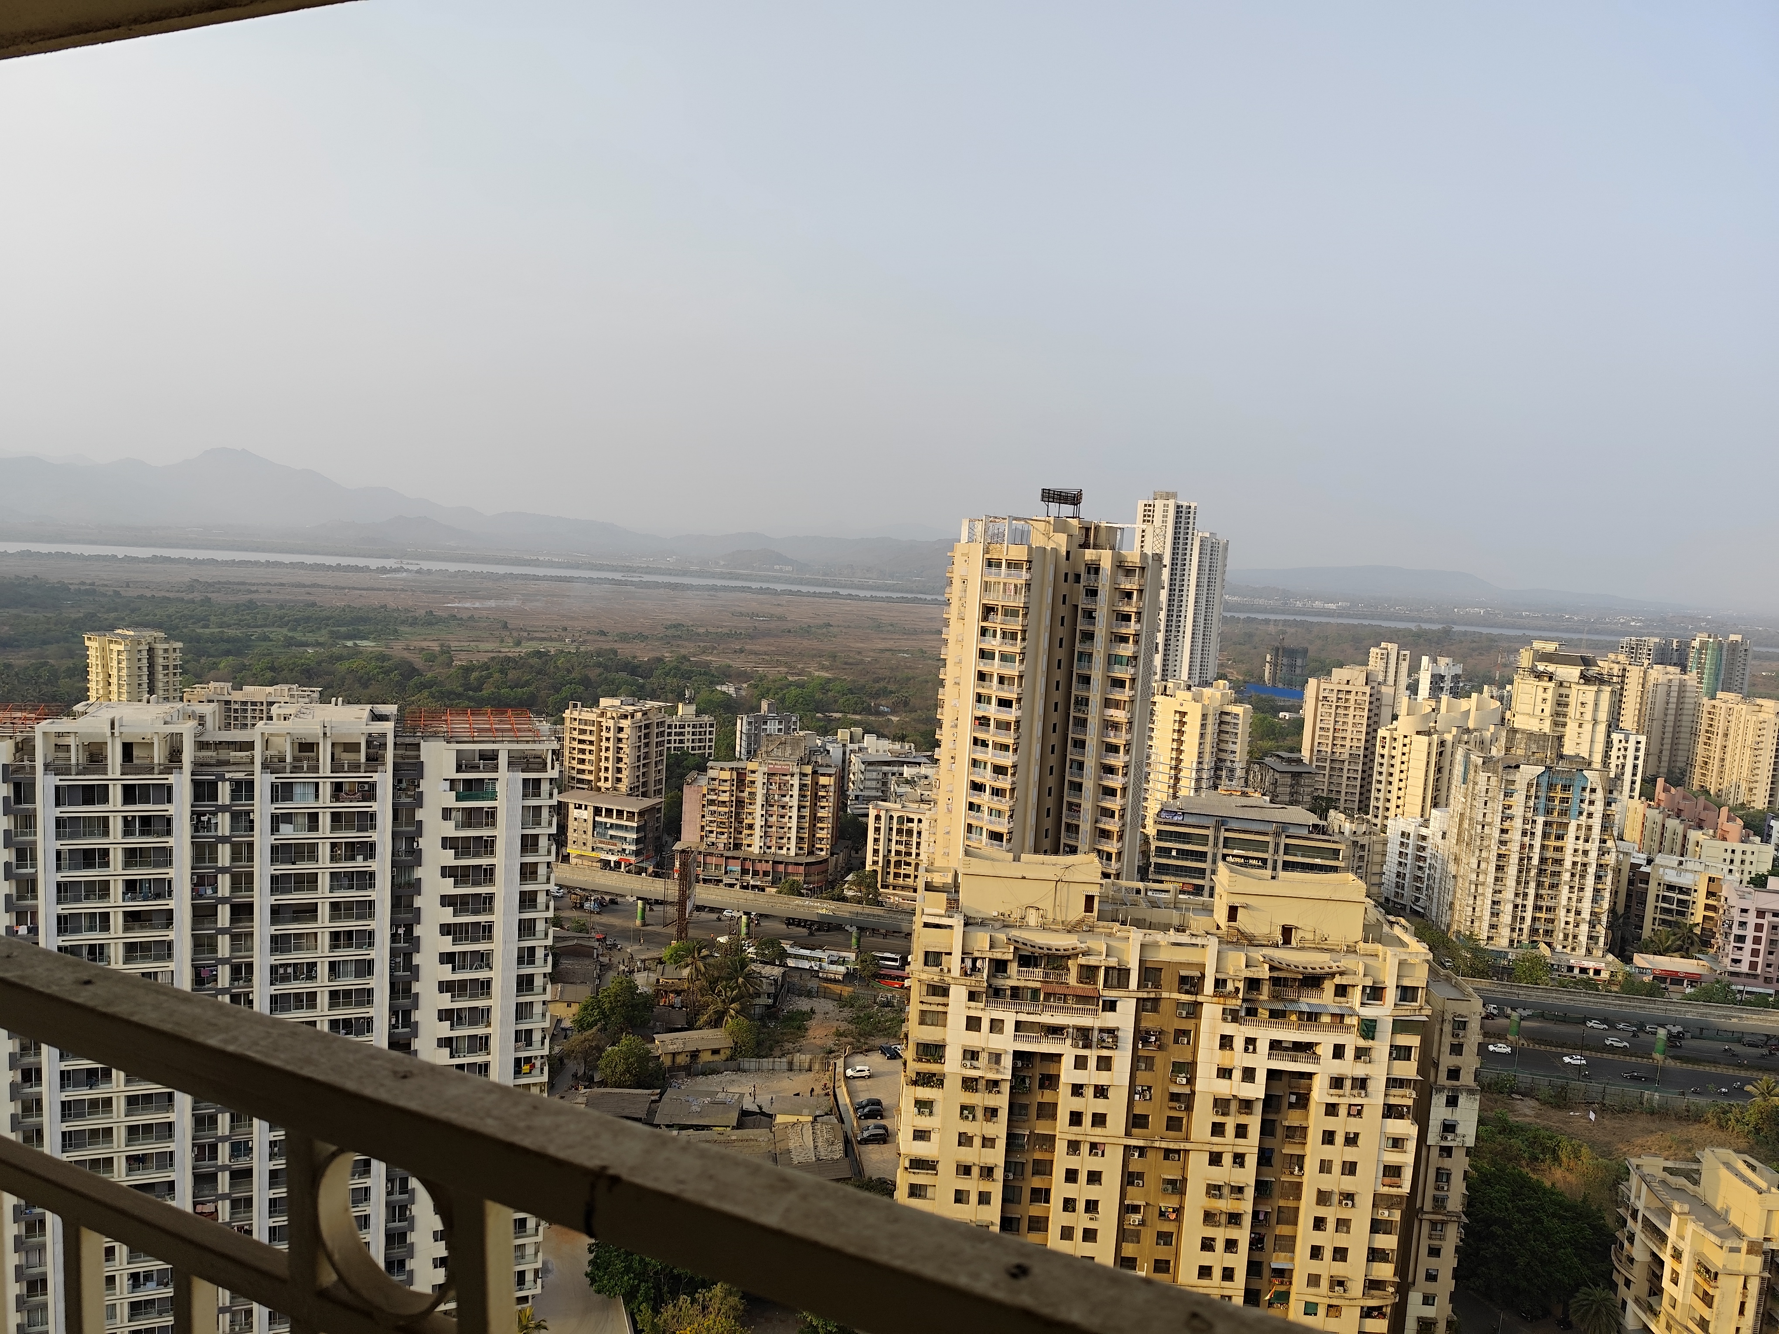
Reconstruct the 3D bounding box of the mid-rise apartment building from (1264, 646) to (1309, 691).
[{"bbox_3d":[277.540,4.540,831.080,26.000,36.500,21.000,4,6,5],"label":"mid-rise apartment building"}]

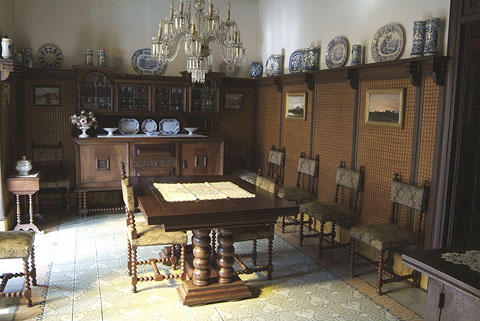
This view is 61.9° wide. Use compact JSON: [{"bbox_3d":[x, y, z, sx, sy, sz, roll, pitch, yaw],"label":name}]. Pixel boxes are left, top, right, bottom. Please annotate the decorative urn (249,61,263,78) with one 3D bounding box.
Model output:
[{"bbox_3d":[0.263,-1.433,6.375,0.220,0.265,0.220,1,8,0],"label":"decorative urn"}]

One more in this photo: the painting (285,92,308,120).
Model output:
[{"bbox_3d":[0.739,-0.732,5.344,0.045,0.350,0.515,-1,8,-21],"label":"painting"}]

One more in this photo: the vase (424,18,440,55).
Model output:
[{"bbox_3d":[1.509,-0.969,3.146,0.097,0.280,0.097,-1,8,-21],"label":"vase"}]

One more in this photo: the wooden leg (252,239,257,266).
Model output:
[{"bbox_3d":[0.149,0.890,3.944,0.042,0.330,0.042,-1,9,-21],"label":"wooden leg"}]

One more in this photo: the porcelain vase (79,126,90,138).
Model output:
[{"bbox_3d":[-2.128,-0.389,5.487,0.155,0.165,0.155,-1,9,-21],"label":"porcelain vase"}]

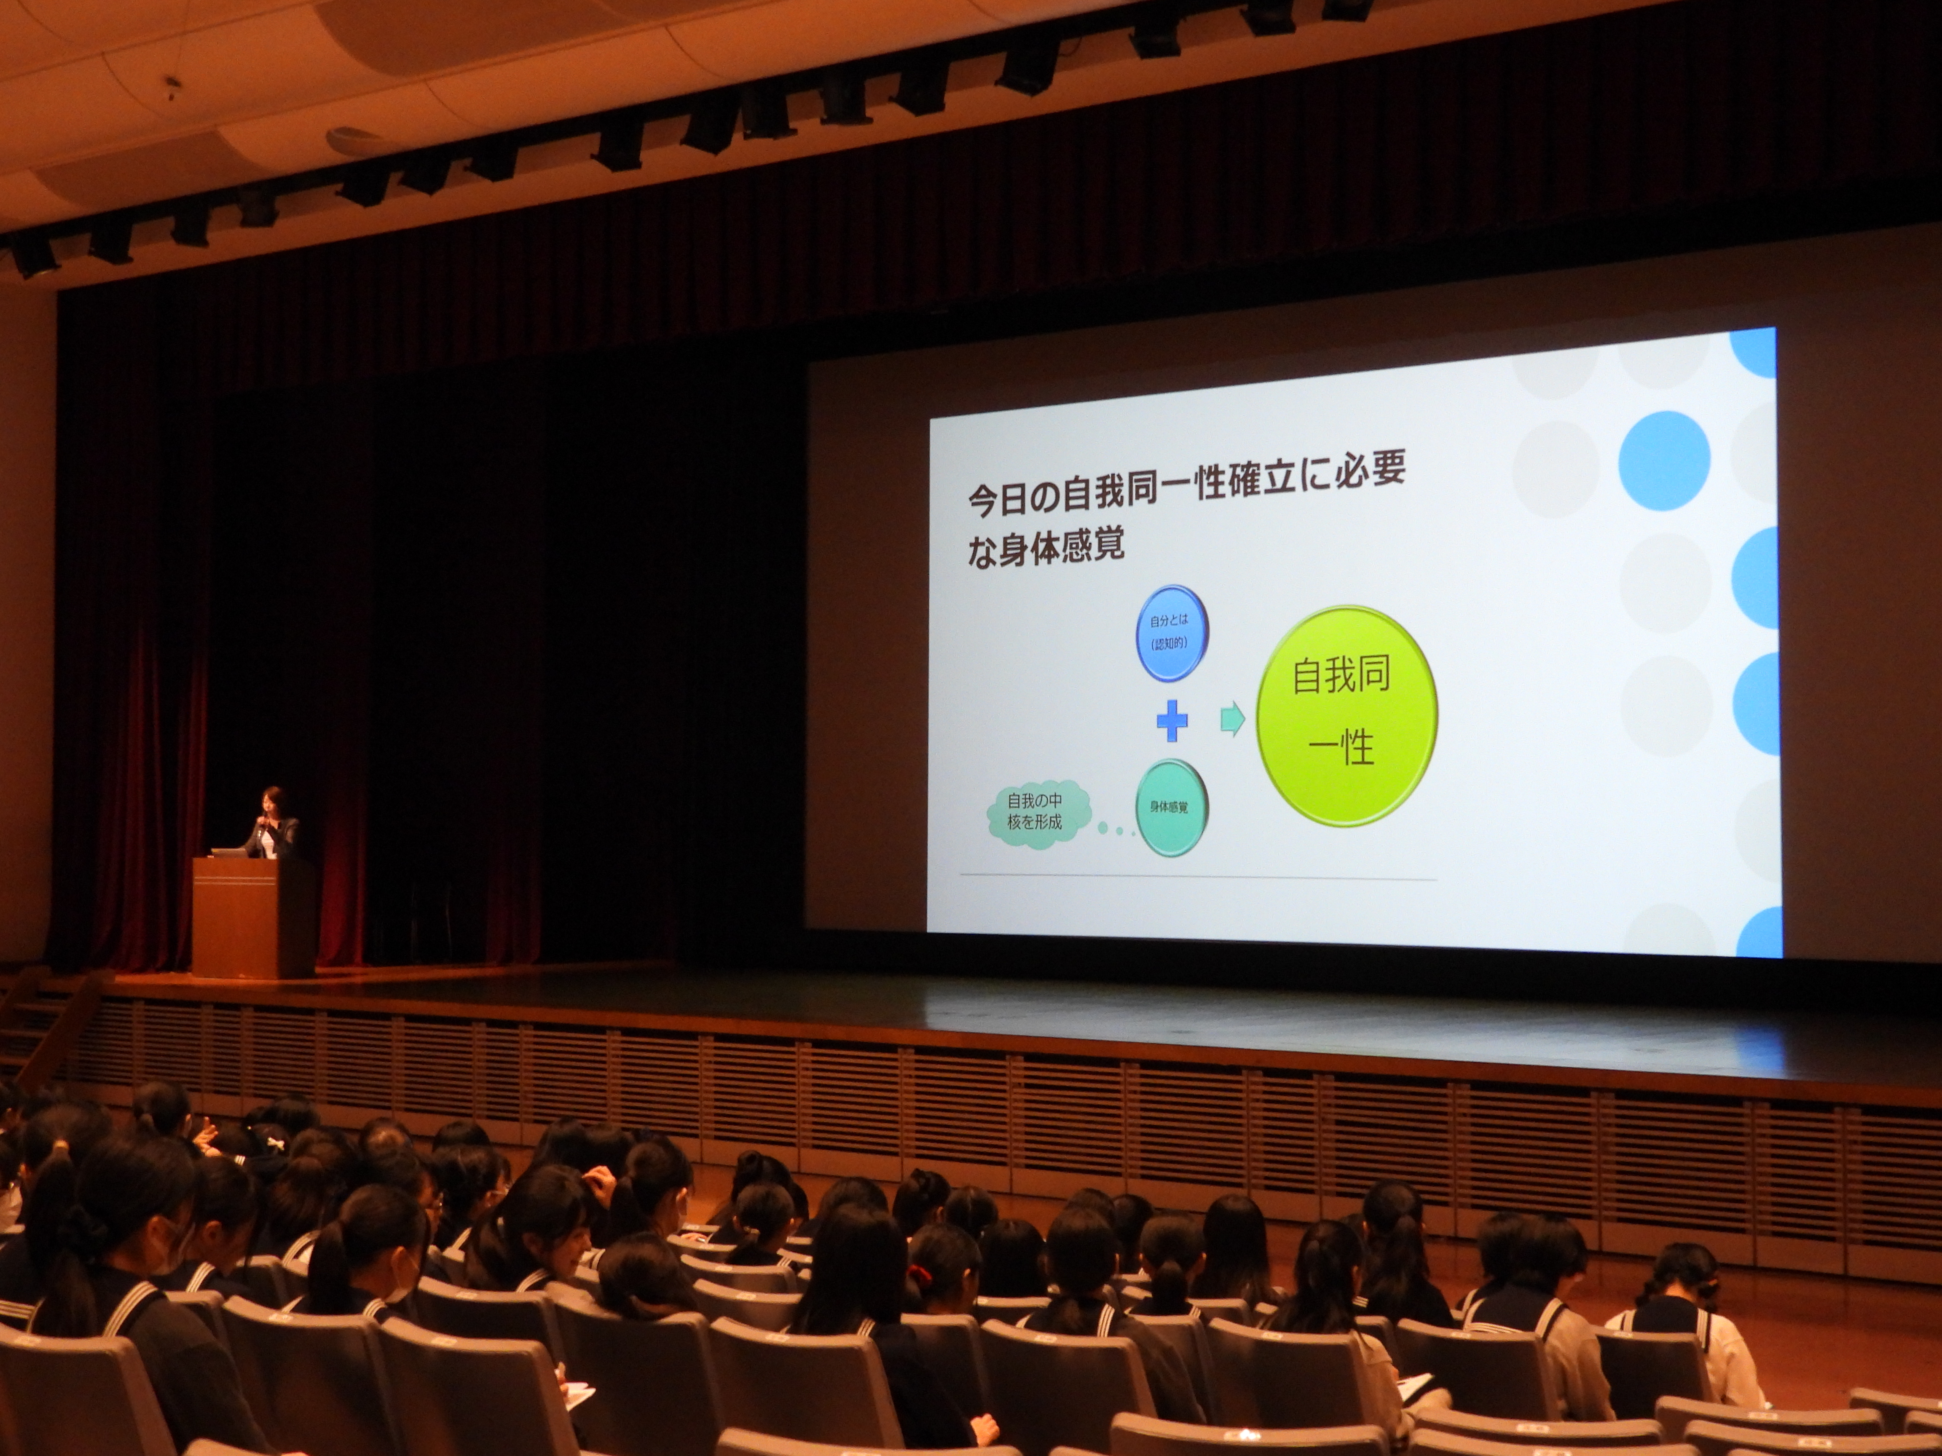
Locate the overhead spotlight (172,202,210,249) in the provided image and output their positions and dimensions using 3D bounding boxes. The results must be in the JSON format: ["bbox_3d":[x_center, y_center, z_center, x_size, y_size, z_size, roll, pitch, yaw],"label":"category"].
[{"bbox_3d":[-6.543,-4.226,25.889,0.310,0.380,0.320,-1,36,25],"label":"overhead spotlight"}]

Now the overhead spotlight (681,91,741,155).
[{"bbox_3d":[-1.859,-4.349,22.040,0.310,0.410,0.310,20,20,40],"label":"overhead spotlight"}]

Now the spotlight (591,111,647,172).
[{"bbox_3d":[-2.593,-4.320,22.730,0.310,0.380,0.320,-1,36,22],"label":"spotlight"}]

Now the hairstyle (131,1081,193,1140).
[{"bbox_3d":[-2.776,1.316,10.600,0.170,0.210,0.210,0,-2,16],"label":"hairstyle"}]

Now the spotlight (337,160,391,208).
[{"bbox_3d":[-4.822,-4.321,24.514,0.310,0.380,0.320,0,36,15],"label":"spotlight"}]

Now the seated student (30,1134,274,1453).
[{"bbox_3d":[-1.315,1.302,5.429,0.480,1.170,0.760,-2,-3,41],"label":"seated student"}]

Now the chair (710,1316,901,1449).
[{"bbox_3d":[-0.282,1.838,7.439,0.520,0.870,0.600,-1,-2,31],"label":"chair"}]

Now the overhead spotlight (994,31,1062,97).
[{"bbox_3d":[0.380,-4.378,20.351,0.310,0.380,0.320,0,36,15],"label":"overhead spotlight"}]

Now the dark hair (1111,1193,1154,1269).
[{"bbox_3d":[0.581,1.815,11.100,0.180,0.260,0.210,0,-2,12],"label":"dark hair"}]

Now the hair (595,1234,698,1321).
[{"bbox_3d":[-0.778,1.321,7.429,0.220,0.230,0.240,0,-2,10],"label":"hair"}]

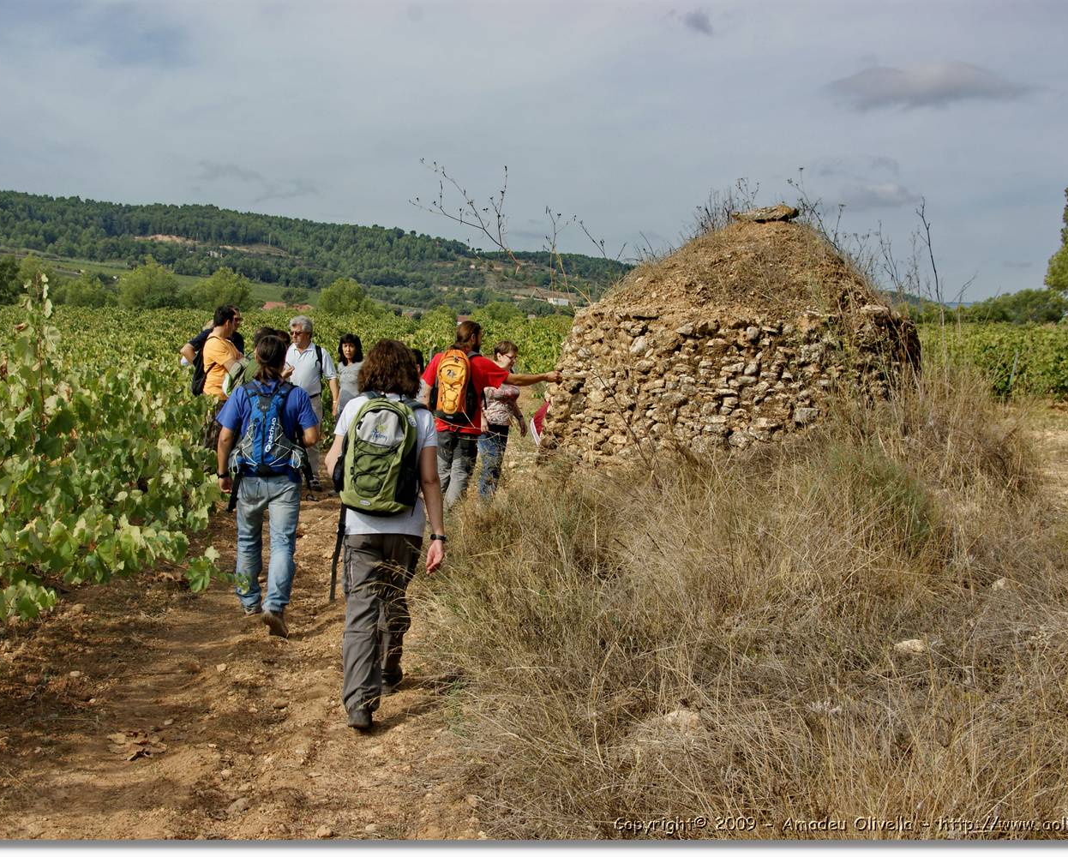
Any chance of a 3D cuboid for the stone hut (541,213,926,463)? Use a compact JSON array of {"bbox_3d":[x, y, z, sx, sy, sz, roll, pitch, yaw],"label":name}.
[{"bbox_3d":[1.930,-0.773,13.037,3.700,2.600,3.700,1,5,15],"label":"stone hut"}]

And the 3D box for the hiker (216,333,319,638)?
[{"bbox_3d":[-1.580,0.321,8.175,0.600,1.710,0.620,-1,5,-7],"label":"hiker"}]

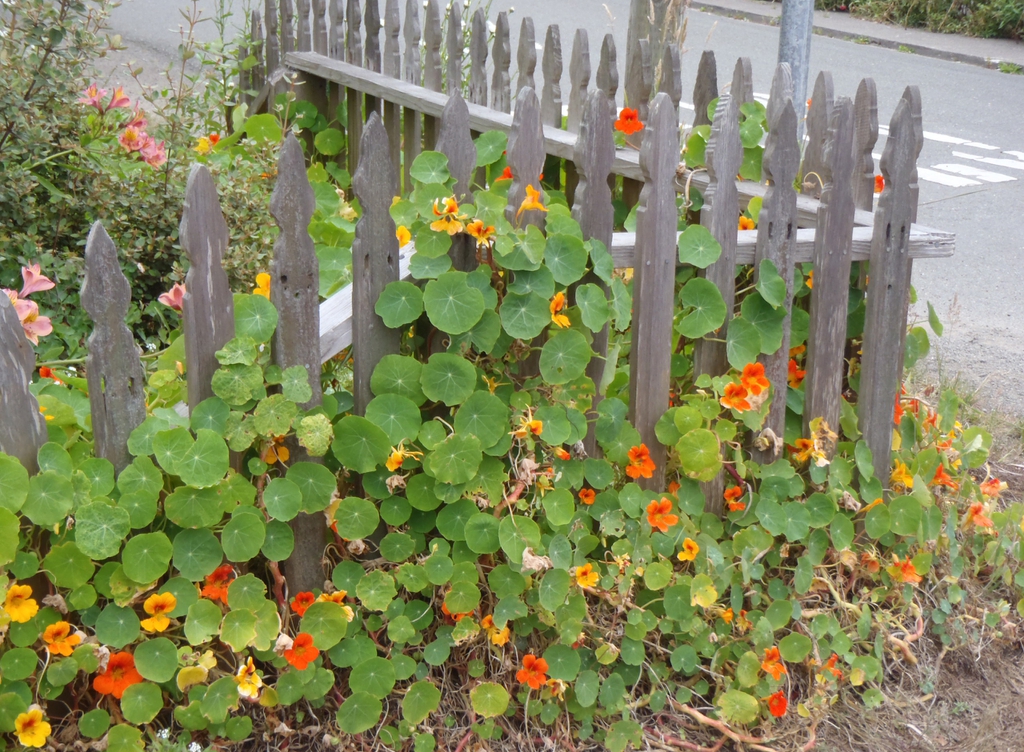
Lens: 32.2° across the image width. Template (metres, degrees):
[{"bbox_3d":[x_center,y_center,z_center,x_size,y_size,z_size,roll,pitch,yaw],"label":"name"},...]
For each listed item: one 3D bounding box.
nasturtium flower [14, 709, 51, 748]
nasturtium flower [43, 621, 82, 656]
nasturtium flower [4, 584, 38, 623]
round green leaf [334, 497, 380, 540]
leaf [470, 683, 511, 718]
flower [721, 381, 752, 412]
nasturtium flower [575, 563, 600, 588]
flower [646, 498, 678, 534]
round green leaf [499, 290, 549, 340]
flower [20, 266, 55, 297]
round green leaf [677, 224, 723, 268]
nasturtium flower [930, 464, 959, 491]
[{"bbox_3d":[-0.616,0.451,2.275,0.046,0.051,0.040,-7,-5,-23],"label":"nasturtium flower"},{"bbox_3d":[-0.625,0.366,2.470,0.053,0.049,0.040,-1,-8,-3],"label":"nasturtium flower"},{"bbox_3d":[-0.624,0.289,2.255,0.043,0.048,0.040,-6,-6,-20],"label":"nasturtium flower"},{"bbox_3d":[-0.218,0.202,2.509,0.064,0.062,0.012,1,-19,-4],"label":"round green leaf"},{"bbox_3d":[-0.032,0.475,2.601,0.057,0.012,0.056,0,63,0],"label":"leaf"},{"bbox_3d":[0.457,0.044,3.610,0.063,0.063,0.050,3,-11,6],"label":"flower"},{"bbox_3d":[0.124,0.327,2.906,0.042,0.043,0.035,-6,-1,-16],"label":"nasturtium flower"},{"bbox_3d":[0.257,0.240,3.030,0.055,0.061,0.040,5,-5,12],"label":"flower"},{"bbox_3d":[0.020,-0.098,2.900,0.080,0.080,0.020,3,-2,7],"label":"round green leaf"},{"bbox_3d":[-0.700,-0.142,2.620,0.055,0.045,0.045,-35,7,27],"label":"flower"},{"bbox_3d":[0.320,-0.220,3.030,0.075,0.073,0.018,5,1,13],"label":"round green leaf"},{"bbox_3d":[0.781,0.189,3.251,0.045,0.050,0.050,-22,3,37],"label":"nasturtium flower"}]

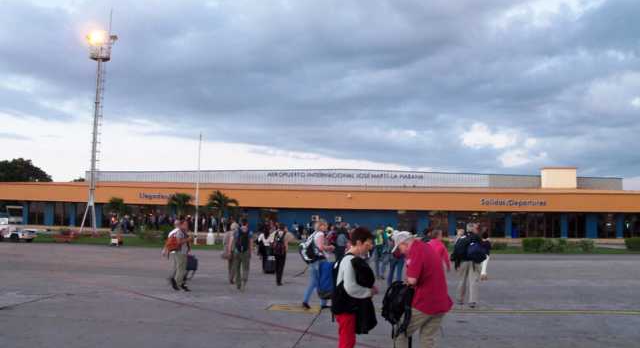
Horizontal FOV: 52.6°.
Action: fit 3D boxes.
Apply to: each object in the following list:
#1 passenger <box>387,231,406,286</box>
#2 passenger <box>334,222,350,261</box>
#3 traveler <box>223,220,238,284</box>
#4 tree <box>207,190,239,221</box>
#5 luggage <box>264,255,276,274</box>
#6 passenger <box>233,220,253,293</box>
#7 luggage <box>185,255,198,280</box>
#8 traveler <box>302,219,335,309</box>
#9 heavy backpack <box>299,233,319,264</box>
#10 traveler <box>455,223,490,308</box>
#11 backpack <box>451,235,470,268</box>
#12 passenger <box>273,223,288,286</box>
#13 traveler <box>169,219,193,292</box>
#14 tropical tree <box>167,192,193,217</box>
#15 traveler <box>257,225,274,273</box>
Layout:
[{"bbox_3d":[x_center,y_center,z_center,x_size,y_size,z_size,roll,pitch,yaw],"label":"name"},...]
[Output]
[{"bbox_3d":[1.658,1.976,14.023,0.480,1.570,0.420,1,-4,0],"label":"passenger"},{"bbox_3d":[0.685,2.302,19.140,0.500,1.730,0.400,1,-5,0],"label":"passenger"},{"bbox_3d":[-2.380,2.099,17.231,0.480,1.670,0.360,2,-5,-3],"label":"traveler"},{"bbox_3d":[-9.040,3.709,60.000,2.900,4.265,2.900,1,-4,0],"label":"tree"},{"bbox_3d":[-1.567,2.879,20.691,0.380,0.620,0.270,1,-4,0],"label":"luggage"},{"bbox_3d":[-1.902,1.962,15.829,0.520,1.740,0.400,1,-5,2],"label":"passenger"},{"bbox_3d":[-3.264,2.384,16.500,0.370,0.640,0.260,3,-5,-17],"label":"luggage"},{"bbox_3d":[-0.027,1.741,12.567,0.600,1.740,0.500,3,-5,-18],"label":"traveler"},{"bbox_3d":[-0.215,1.447,12.655,0.300,0.560,0.340,14,-4,-16],"label":"heavy backpack"},{"bbox_3d":[3.172,1.877,13.461,0.660,1.750,0.520,1,-4,7],"label":"traveler"},{"bbox_3d":[2.974,1.624,13.650,0.400,0.650,0.300,1,-5,9],"label":"backpack"},{"bbox_3d":[-1.050,2.127,17.201,0.450,1.630,0.450,1,-4,3],"label":"passenger"},{"bbox_3d":[-3.368,1.918,15.627,0.520,1.720,0.520,2,-5,-6],"label":"traveler"},{"bbox_3d":[-13.027,3.778,60.000,2.500,4.033,2.500,1,-4,0],"label":"tropical tree"},{"bbox_3d":[-1.797,2.481,21.646,0.520,1.660,0.380,2,-5,-3],"label":"traveler"}]

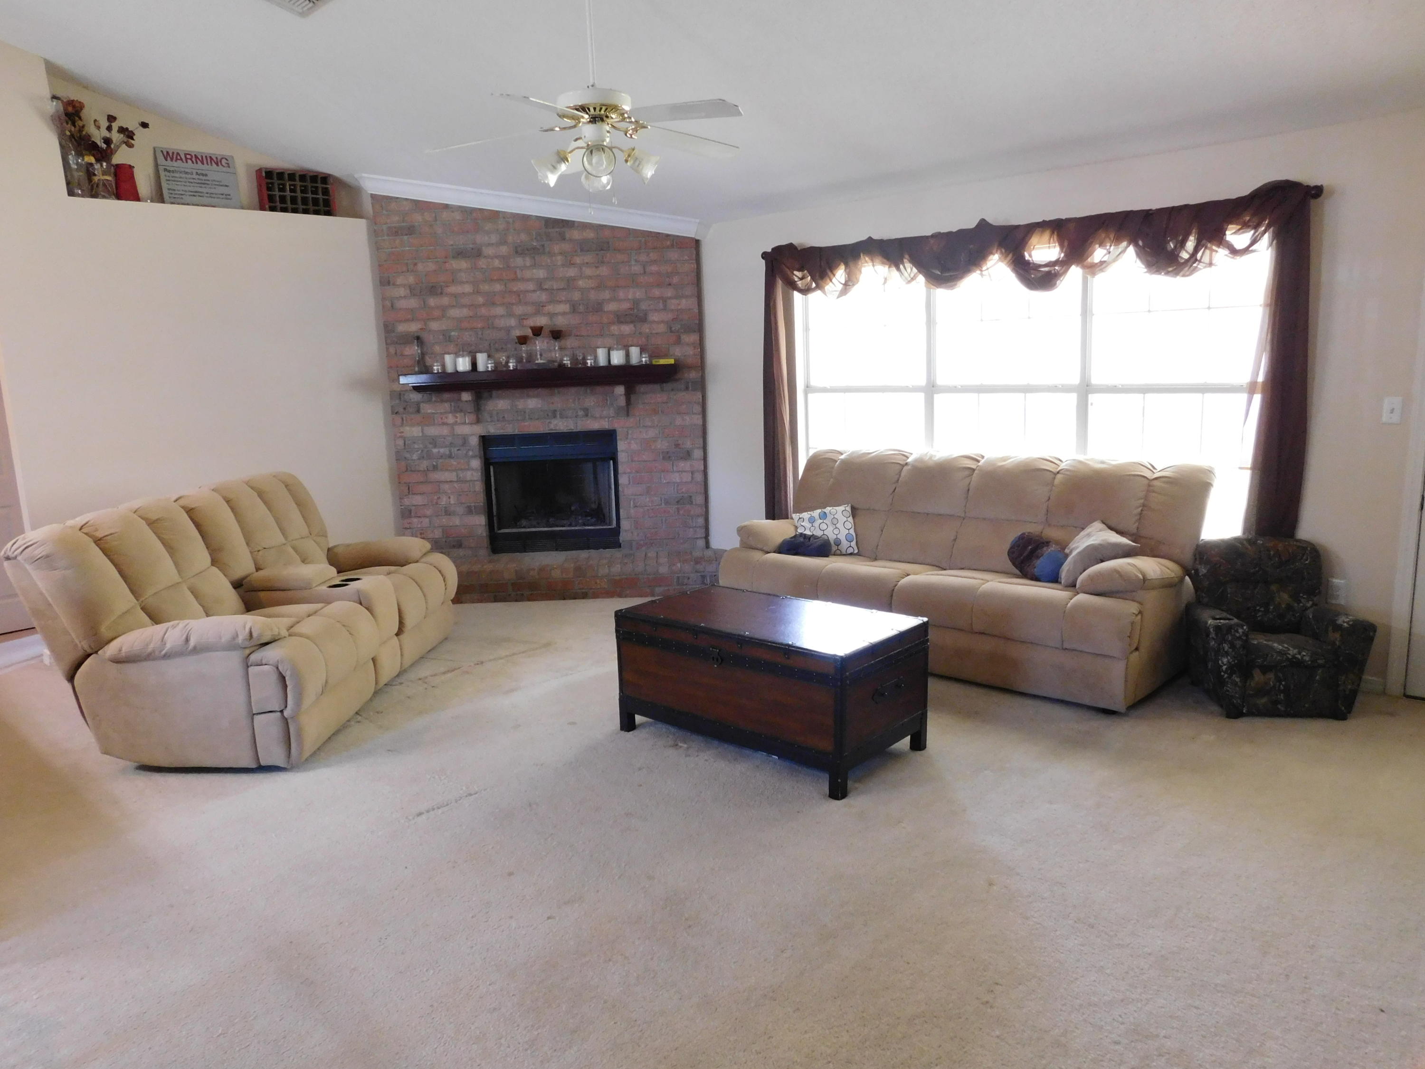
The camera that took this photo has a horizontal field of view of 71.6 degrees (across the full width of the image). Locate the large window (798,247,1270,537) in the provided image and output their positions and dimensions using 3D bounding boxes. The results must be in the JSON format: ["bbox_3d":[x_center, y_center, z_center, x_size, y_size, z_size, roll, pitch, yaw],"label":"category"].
[{"bbox_3d":[1.569,-0.795,5.459,2.707,1.449,0.120,7,14,42],"label":"large window"}]

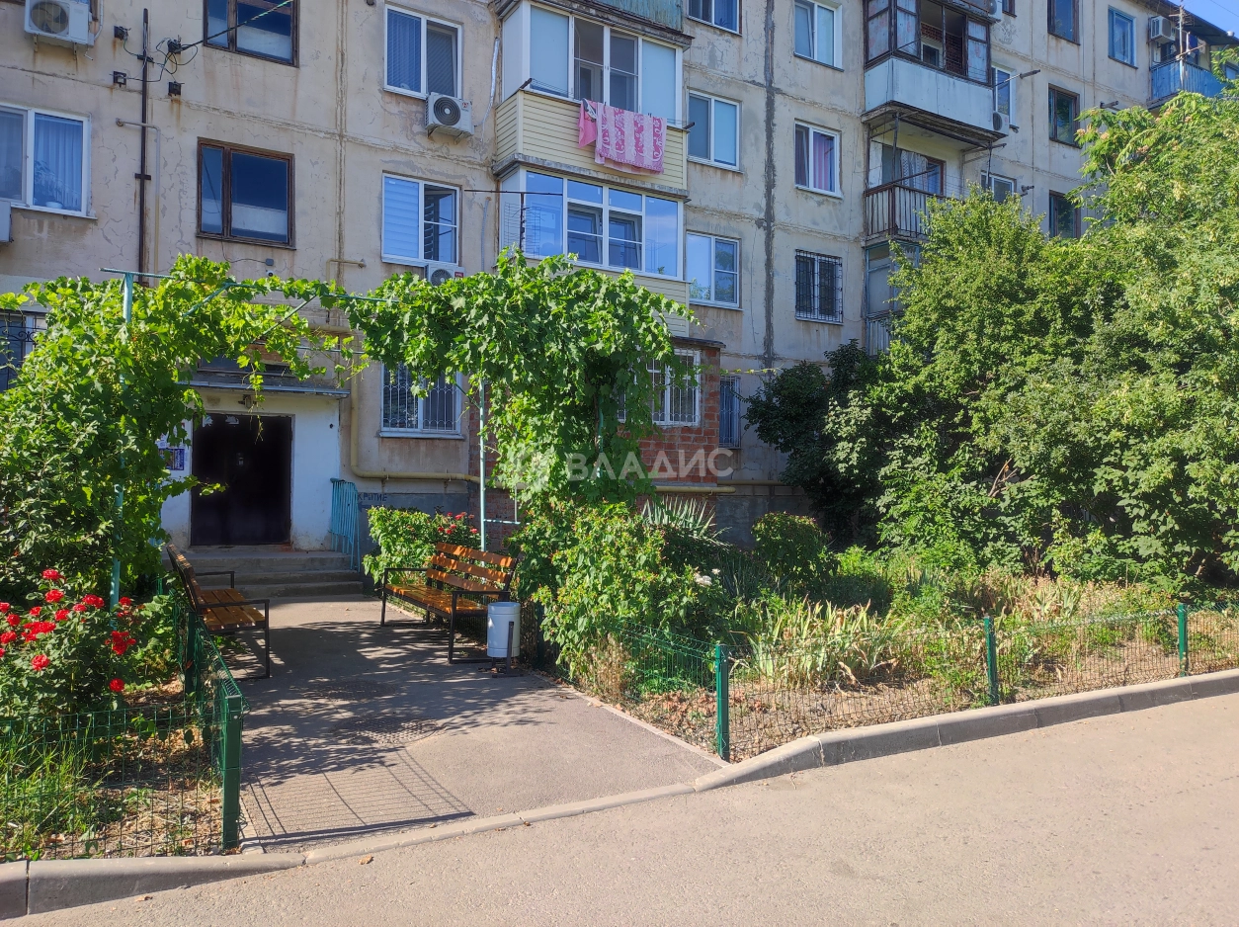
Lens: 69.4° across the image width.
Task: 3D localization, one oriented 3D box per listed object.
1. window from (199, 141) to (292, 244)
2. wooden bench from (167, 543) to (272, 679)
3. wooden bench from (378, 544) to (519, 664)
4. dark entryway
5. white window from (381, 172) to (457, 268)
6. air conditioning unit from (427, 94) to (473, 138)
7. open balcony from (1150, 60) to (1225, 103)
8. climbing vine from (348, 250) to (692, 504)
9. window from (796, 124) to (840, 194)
[{"bbox_3d":[-5.510,-3.959,13.228,1.320,1.440,0.150,1,-1,-29],"label":"window"},{"bbox_3d":[-3.497,1.224,7.716,0.615,0.900,2.200,1,-2,-31],"label":"wooden bench"},{"bbox_3d":[-1.698,1.253,8.640,0.630,0.900,2.230,1,-2,-31],"label":"wooden bench"},{"bbox_3d":[-5.410,0.239,12.842,1.330,1.850,0.170,1,-2,-31],"label":"dark entryway"},{"bbox_3d":[-3.217,-3.884,14.514,1.260,1.400,0.150,1,-1,-29],"label":"white window"},{"bbox_3d":[-2.775,-5.606,14.502,0.720,0.530,0.300,1,-1,-29],"label":"air conditioning unit"},{"bbox_3d":[16.164,-10.283,25.003,3.100,1.030,0.870,1,-1,-29],"label":"open balcony"},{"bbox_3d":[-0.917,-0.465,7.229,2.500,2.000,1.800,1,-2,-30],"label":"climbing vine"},{"bbox_3d":[4.158,-6.352,18.778,1.250,1.400,0.140,1,-2,-31],"label":"window"}]

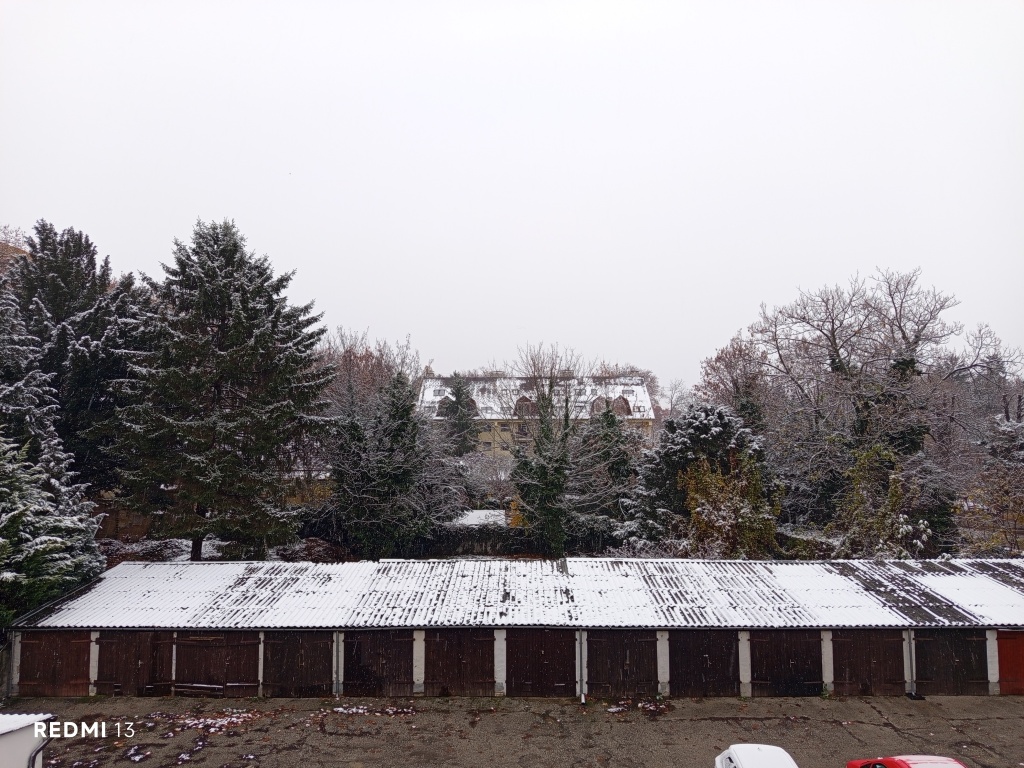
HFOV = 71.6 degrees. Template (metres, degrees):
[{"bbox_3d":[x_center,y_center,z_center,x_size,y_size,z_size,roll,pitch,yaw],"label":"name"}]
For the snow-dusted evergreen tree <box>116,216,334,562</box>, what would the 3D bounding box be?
[{"bbox_3d":[-14.886,0.937,36.521,11.000,19.020,11.000,0,-4,0],"label":"snow-dusted evergreen tree"}]

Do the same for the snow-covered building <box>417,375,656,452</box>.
[{"bbox_3d":[3.557,7.133,109.267,34.780,16.620,13.000,0,-4,2],"label":"snow-covered building"}]

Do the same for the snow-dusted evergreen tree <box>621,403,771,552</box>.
[{"bbox_3d":[10.562,5.844,40.702,8.600,9.570,7.800,0,-4,0],"label":"snow-dusted evergreen tree"}]

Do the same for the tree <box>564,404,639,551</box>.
[{"bbox_3d":[5.532,6.115,43.692,4.800,9.460,4.800,0,-4,0],"label":"tree"}]

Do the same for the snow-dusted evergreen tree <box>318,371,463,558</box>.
[{"bbox_3d":[-6.813,4.930,39.765,8.060,11.410,7.200,0,-4,0],"label":"snow-dusted evergreen tree"}]

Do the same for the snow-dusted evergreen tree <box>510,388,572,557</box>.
[{"bbox_3d":[1.703,5.458,40.730,3.560,10.420,3.560,0,-4,0],"label":"snow-dusted evergreen tree"}]

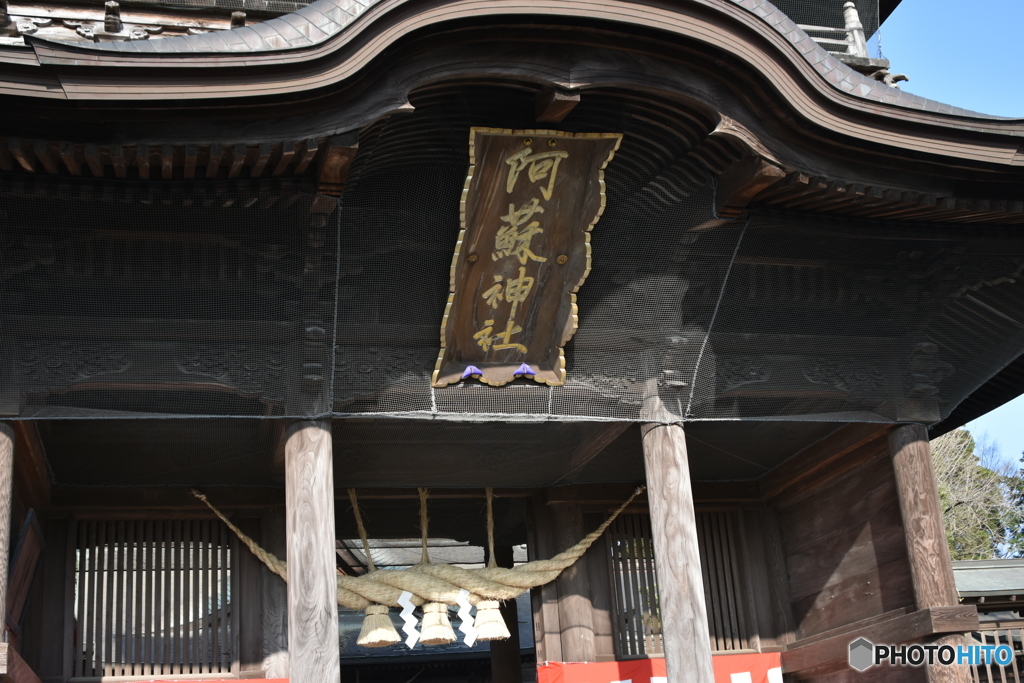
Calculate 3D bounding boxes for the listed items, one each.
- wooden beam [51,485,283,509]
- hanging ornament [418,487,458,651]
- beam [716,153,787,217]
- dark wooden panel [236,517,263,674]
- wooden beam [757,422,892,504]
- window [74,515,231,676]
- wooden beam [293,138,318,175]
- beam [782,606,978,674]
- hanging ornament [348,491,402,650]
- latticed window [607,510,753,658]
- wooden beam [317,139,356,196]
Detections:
[{"bbox_3d":[-4.091,1.925,14.663,2.934,0.277,0.225,1,-20,-15],"label":"wooden beam"},{"bbox_3d":[-0.964,2.778,14.895,0.484,1.924,0.468,1,-20,-15],"label":"hanging ornament"},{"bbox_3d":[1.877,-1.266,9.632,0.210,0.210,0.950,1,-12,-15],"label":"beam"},{"bbox_3d":[-3.445,3.330,15.751,0.315,2.058,0.060,1,-20,-14],"label":"dark wooden panel"},{"bbox_3d":[3.483,1.231,13.227,0.270,0.320,2.950,1,-21,-15],"label":"wooden beam"},{"bbox_3d":[-4.261,3.044,14.282,1.913,1.876,0.108,1,-20,-15],"label":"window"},{"bbox_3d":[-1.536,-1.376,8.847,0.085,0.110,1.250,1,0,-15],"label":"wooden beam"},{"bbox_3d":[4.249,3.572,14.159,0.539,0.261,3.476,1,-20,-15],"label":"beam"},{"bbox_3d":[-1.690,2.748,14.704,0.577,1.914,0.540,1,-20,-15],"label":"hanging ornament"},{"bbox_3d":[1.982,2.767,13.852,1.720,1.740,0.110,1,-21,-15],"label":"latticed window"},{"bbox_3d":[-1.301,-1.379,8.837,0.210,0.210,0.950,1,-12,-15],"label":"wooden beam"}]

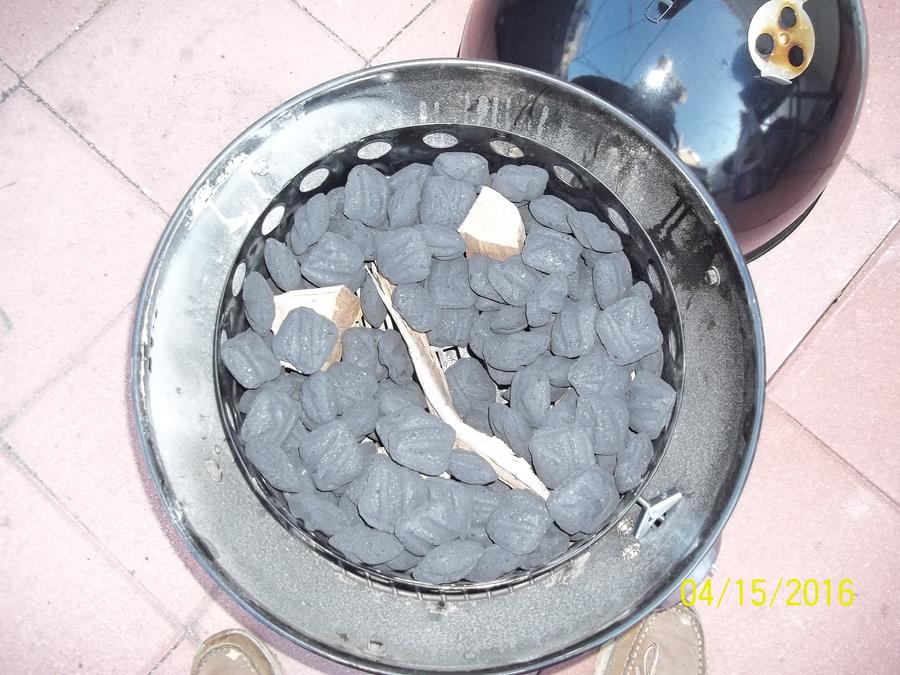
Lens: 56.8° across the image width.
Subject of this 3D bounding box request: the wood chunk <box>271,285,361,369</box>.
[{"bbox_3d":[-0.117,-0.008,0.716,0.069,0.045,0.065,-8,96,-20],"label":"wood chunk"}]

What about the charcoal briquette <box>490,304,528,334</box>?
[{"bbox_3d":[0.055,-0.024,0.730,0.050,0.030,0.050,2,59,1],"label":"charcoal briquette"}]

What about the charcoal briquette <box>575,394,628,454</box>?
[{"bbox_3d":[0.126,0.071,0.680,0.050,0.030,0.050,-6,87,4],"label":"charcoal briquette"}]

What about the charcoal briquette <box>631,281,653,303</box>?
[{"bbox_3d":[0.154,-0.028,0.715,0.052,0.028,0.053,-30,66,7],"label":"charcoal briquette"}]

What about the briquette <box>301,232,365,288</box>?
[{"bbox_3d":[-0.100,-0.066,0.707,0.050,0.029,0.050,6,72,0],"label":"briquette"}]

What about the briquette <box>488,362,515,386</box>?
[{"bbox_3d":[0.051,0.022,0.729,0.050,0.029,0.050,0,92,-2],"label":"briquette"}]

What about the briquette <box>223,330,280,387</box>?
[{"bbox_3d":[-0.160,0.017,0.668,0.046,0.030,0.047,-35,103,-47],"label":"briquette"}]

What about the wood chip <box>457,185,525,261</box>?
[{"bbox_3d":[0.037,-0.100,0.735,0.055,0.036,0.052,9,73,0],"label":"wood chip"}]

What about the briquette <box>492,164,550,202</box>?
[{"bbox_3d":[0.062,-0.138,0.747,0.053,0.028,0.053,-1,38,3],"label":"briquette"}]

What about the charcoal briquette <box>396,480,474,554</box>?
[{"bbox_3d":[-0.013,0.145,0.671,0.055,0.030,0.055,-17,63,-21],"label":"charcoal briquette"}]

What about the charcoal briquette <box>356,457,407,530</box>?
[{"bbox_3d":[-0.054,0.124,0.655,0.050,0.030,0.050,-6,91,23],"label":"charcoal briquette"}]

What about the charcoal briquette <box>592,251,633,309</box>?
[{"bbox_3d":[0.139,-0.048,0.717,0.050,0.029,0.050,11,68,-36],"label":"charcoal briquette"}]

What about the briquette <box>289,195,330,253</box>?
[{"bbox_3d":[-0.122,-0.100,0.731,0.027,0.052,0.054,25,91,-32],"label":"briquette"}]

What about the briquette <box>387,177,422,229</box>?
[{"bbox_3d":[-0.037,-0.117,0.723,0.050,0.030,0.050,31,118,41],"label":"briquette"}]

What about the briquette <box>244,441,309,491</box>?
[{"bbox_3d":[-0.148,0.108,0.700,0.053,0.028,0.052,40,60,0],"label":"briquette"}]

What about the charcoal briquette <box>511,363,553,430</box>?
[{"bbox_3d":[0.066,0.048,0.686,0.026,0.049,0.049,3,85,38],"label":"charcoal briquette"}]

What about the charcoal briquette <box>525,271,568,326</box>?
[{"bbox_3d":[0.083,-0.033,0.712,0.026,0.049,0.049,37,98,37],"label":"charcoal briquette"}]

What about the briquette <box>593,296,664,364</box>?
[{"bbox_3d":[0.146,-0.006,0.678,0.049,0.030,0.052,-36,71,19],"label":"briquette"}]

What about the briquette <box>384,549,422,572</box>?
[{"bbox_3d":[-0.039,0.175,0.690,0.053,0.053,0.029,-4,122,6],"label":"briquette"}]

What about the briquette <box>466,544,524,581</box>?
[{"bbox_3d":[0.033,0.175,0.664,0.050,0.030,0.050,-26,56,1],"label":"briquette"}]

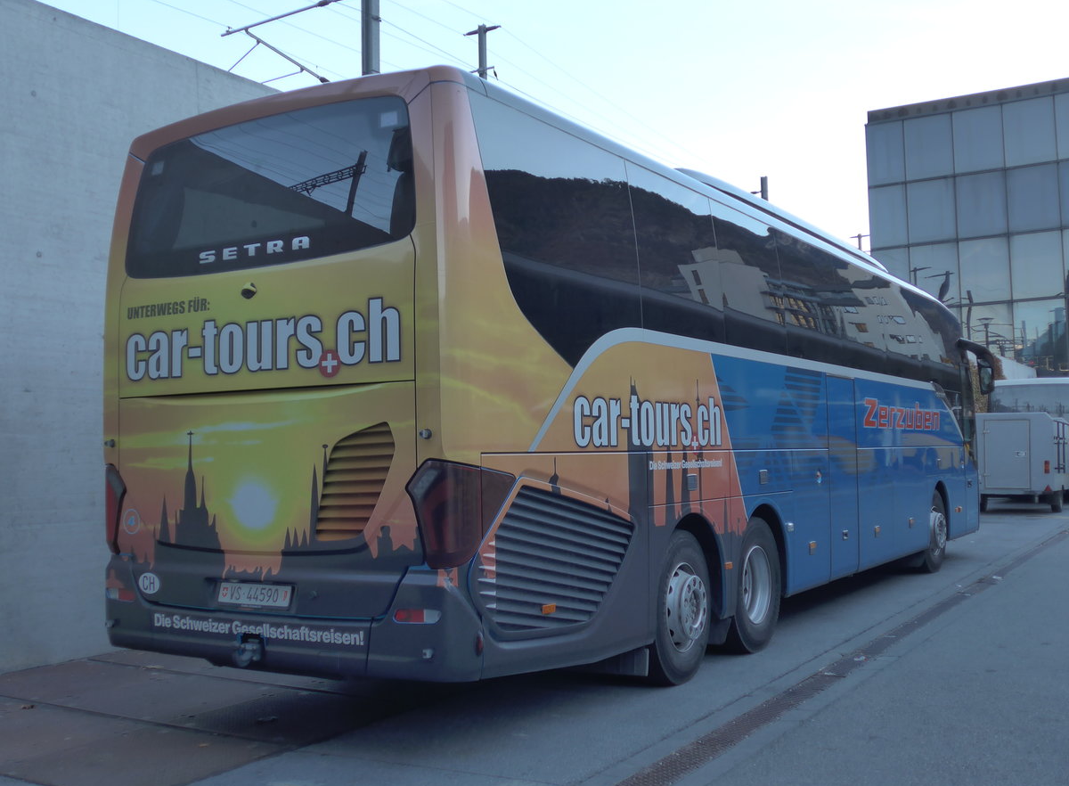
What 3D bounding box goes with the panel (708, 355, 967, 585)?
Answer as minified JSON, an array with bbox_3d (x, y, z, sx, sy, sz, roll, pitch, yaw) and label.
[{"bbox_3d":[3.705,0.823,12.639,0.100,1.880,9.650,-3,-4,30],"label":"panel"}]

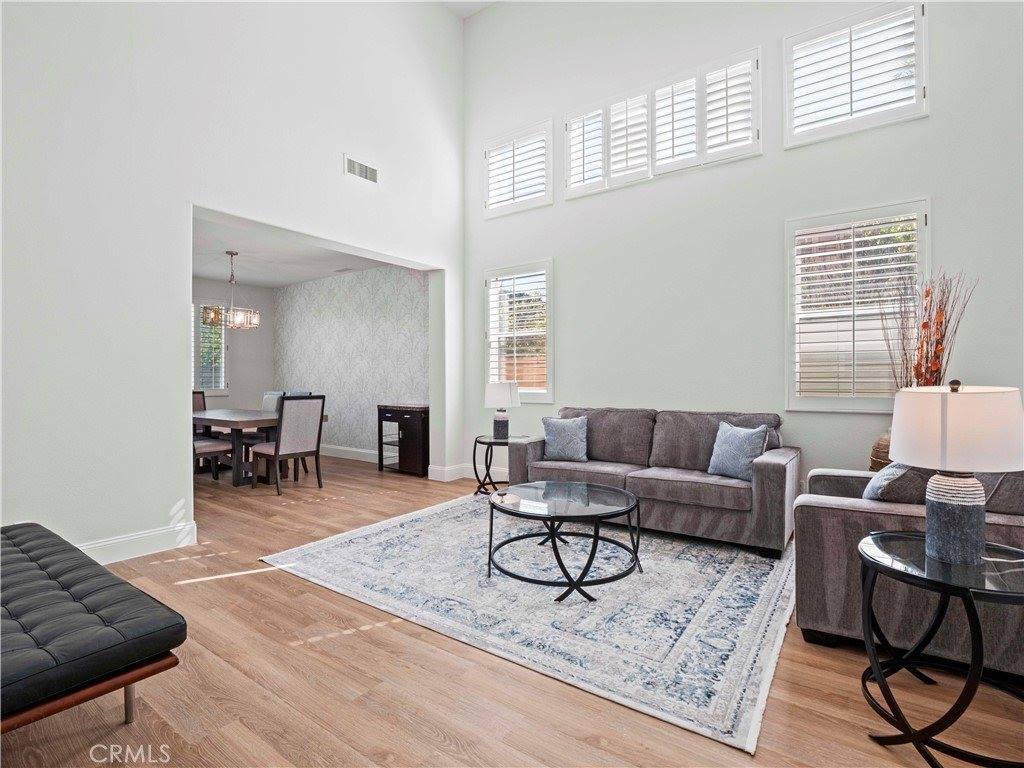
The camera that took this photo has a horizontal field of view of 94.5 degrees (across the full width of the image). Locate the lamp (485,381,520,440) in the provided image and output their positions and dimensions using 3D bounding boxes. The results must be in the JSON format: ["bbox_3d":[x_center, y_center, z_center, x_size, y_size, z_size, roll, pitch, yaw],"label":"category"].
[{"bbox_3d":[-0.097,0.269,4.970,0.378,0.614,0.378,0,0,0],"label":"lamp"}]

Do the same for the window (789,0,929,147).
[{"bbox_3d":[2.567,-2.334,3.574,0.877,0.902,0.090,0,1,35],"label":"window"}]

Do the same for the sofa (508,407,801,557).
[{"bbox_3d":[1.124,0.700,4.073,2.242,0.930,0.870,0,1,35],"label":"sofa"}]

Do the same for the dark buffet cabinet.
[{"bbox_3d":[-1.367,0.730,6.251,0.817,0.863,0.381,0,1,34],"label":"dark buffet cabinet"}]

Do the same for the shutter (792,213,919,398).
[{"bbox_3d":[2.575,-0.553,3.591,0.768,1.344,0.060,0,1,35],"label":"shutter"}]

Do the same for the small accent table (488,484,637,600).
[{"bbox_3d":[0.332,0.954,3.042,0.939,0.460,0.939,0,0,0],"label":"small accent table"}]

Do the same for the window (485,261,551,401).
[{"bbox_3d":[0.069,-0.565,5.396,0.929,1.569,0.080,0,1,34],"label":"window"}]

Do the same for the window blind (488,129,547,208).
[{"bbox_3d":[0.051,-2.367,5.330,0.828,0.696,0.060,0,1,35],"label":"window blind"}]

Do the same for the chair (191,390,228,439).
[{"bbox_3d":[-4.676,0.647,6.979,0.653,1.032,0.508,0,1,34],"label":"chair"}]

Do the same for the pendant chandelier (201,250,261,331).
[{"bbox_3d":[-3.435,-1.140,5.813,0.684,0.948,0.684,0,1,35],"label":"pendant chandelier"}]

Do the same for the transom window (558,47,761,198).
[{"bbox_3d":[1.317,-2.357,4.444,1.832,0.906,0.090,0,1,35],"label":"transom window"}]

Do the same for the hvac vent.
[{"bbox_3d":[-1.440,-2.045,4.561,0.030,0.186,0.414,0,1,35],"label":"hvac vent"}]

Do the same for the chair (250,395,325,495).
[{"bbox_3d":[-2.530,0.655,5.346,0.653,1.032,0.508,0,1,37],"label":"chair"}]

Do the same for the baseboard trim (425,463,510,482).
[{"bbox_3d":[-0.510,1.064,5.560,0.984,0.178,0.324,0,1,35],"label":"baseboard trim"}]

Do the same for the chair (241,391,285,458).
[{"bbox_3d":[-3.564,0.648,6.475,0.508,1.032,0.653,0,1,34],"label":"chair"}]

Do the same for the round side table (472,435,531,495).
[{"bbox_3d":[-0.085,0.872,4.953,0.581,0.593,0.581,0,1,34],"label":"round side table"}]

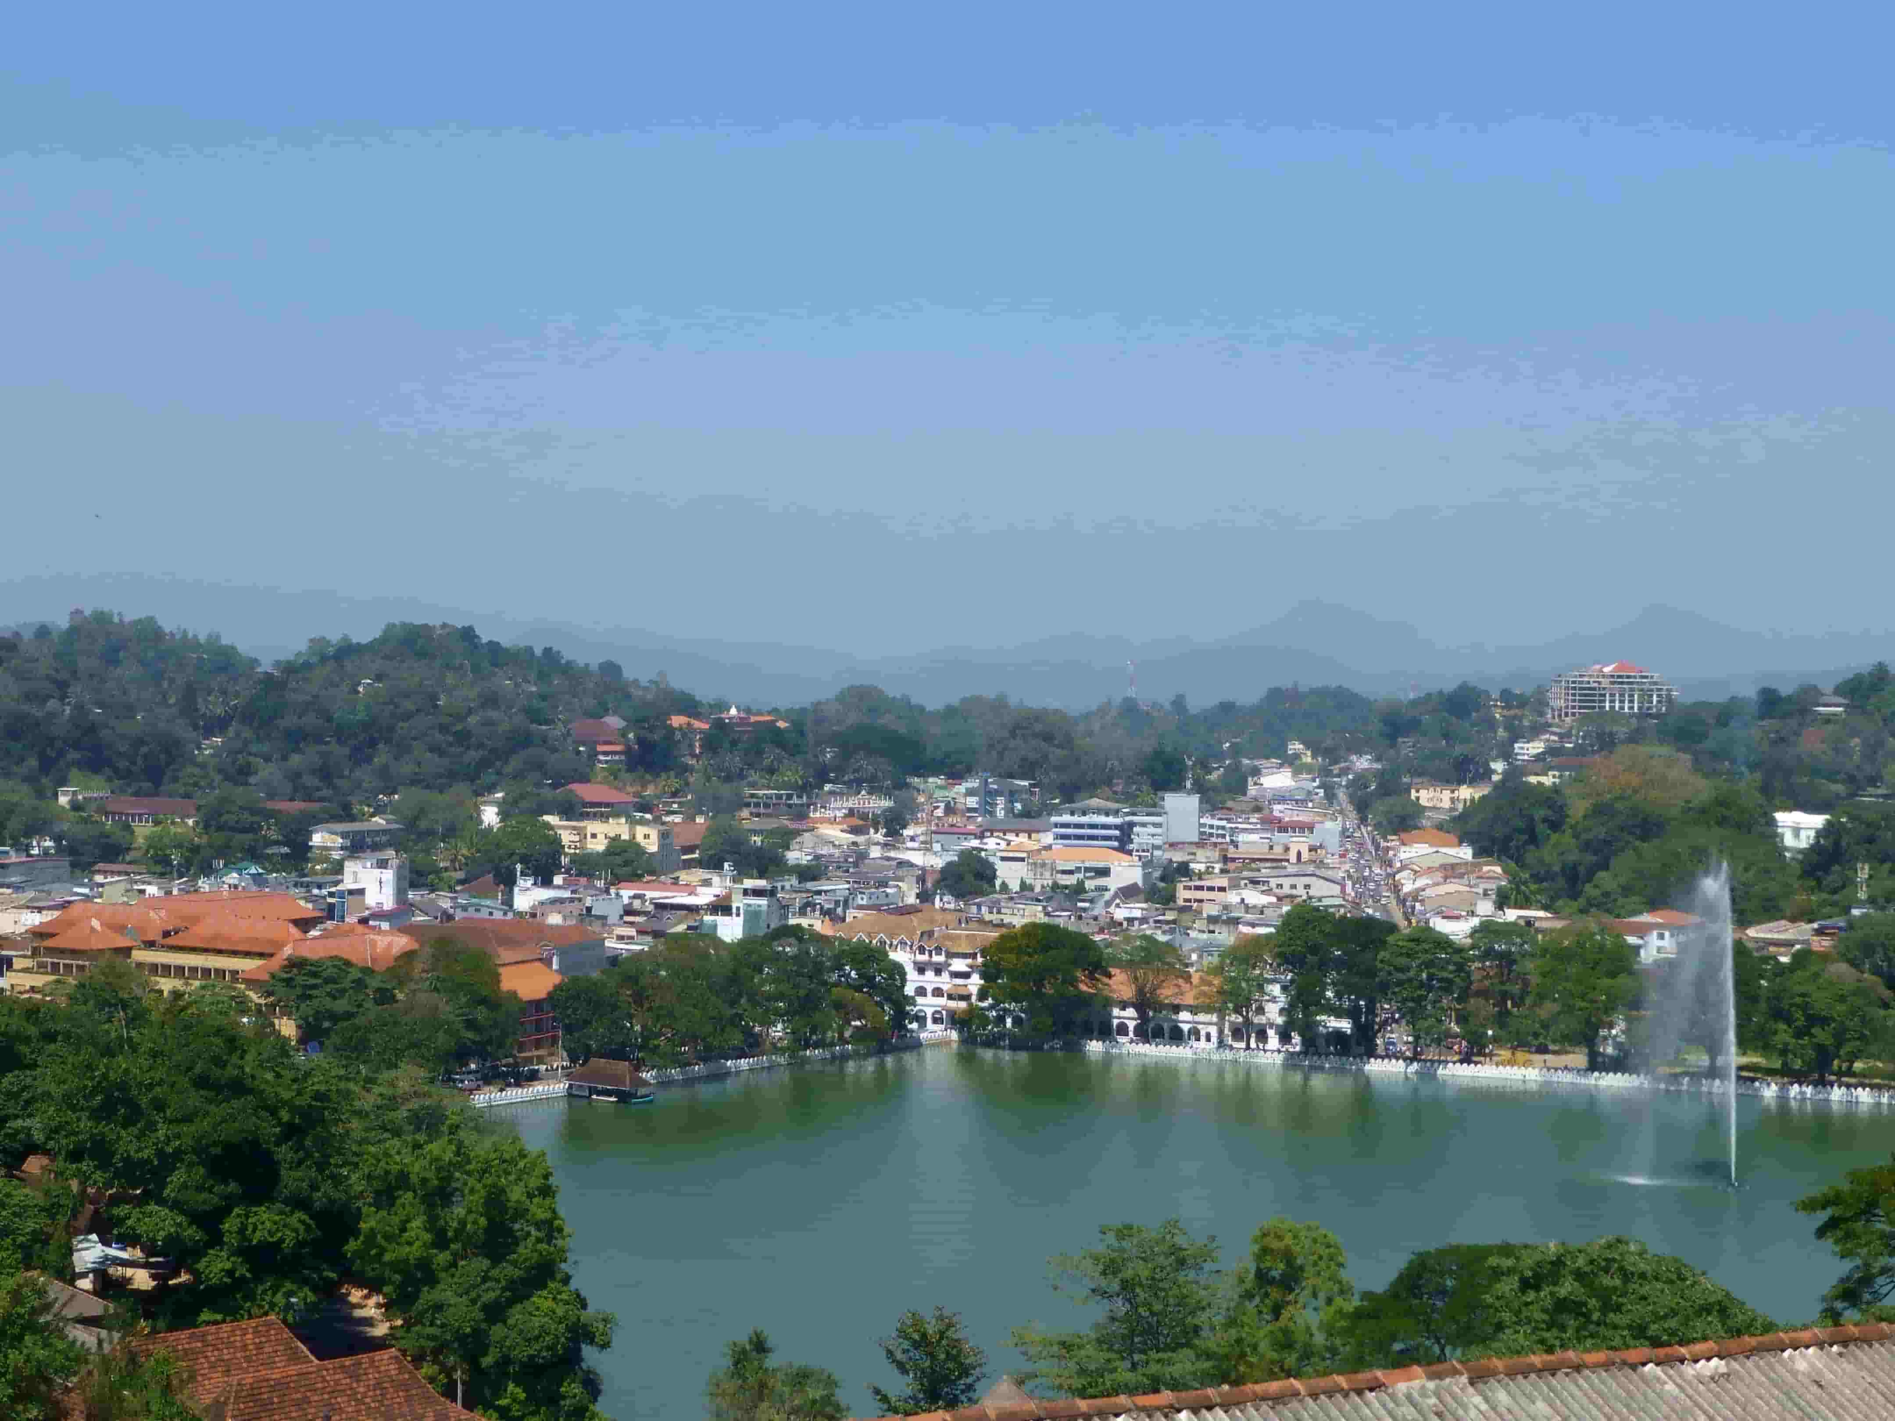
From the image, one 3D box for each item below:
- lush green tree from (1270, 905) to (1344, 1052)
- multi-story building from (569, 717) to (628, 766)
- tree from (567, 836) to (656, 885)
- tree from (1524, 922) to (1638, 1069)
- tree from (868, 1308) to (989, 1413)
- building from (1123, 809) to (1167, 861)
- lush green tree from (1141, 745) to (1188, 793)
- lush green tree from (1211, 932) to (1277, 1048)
[{"bbox_3d":[69.200,51.550,495.000,14.000,28.000,14.000,0,1,8],"label":"lush green tree"},{"bbox_3d":[-125.350,11.440,925.000,21.290,18.100,15.000,0,0,-7],"label":"multi-story building"},{"bbox_3d":[-99.050,44.390,760.000,25.000,15.500,20.000,0,0,0],"label":"tree"},{"bbox_3d":[116.430,52.530,473.000,20.500,27.000,19.000,0,1,14],"label":"tree"},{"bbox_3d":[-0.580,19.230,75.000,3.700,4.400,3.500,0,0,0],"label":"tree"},{"bbox_3d":[57.780,36.710,755.000,12.500,16.510,14.000,0,0,7],"label":"building"},{"bbox_3d":[82.610,22.560,980.000,18.040,18.610,17.000,0,0,5],"label":"lush green tree"},{"bbox_3d":[49.130,46.920,428.000,10.840,19.210,10.800,0,0,7],"label":"lush green tree"}]

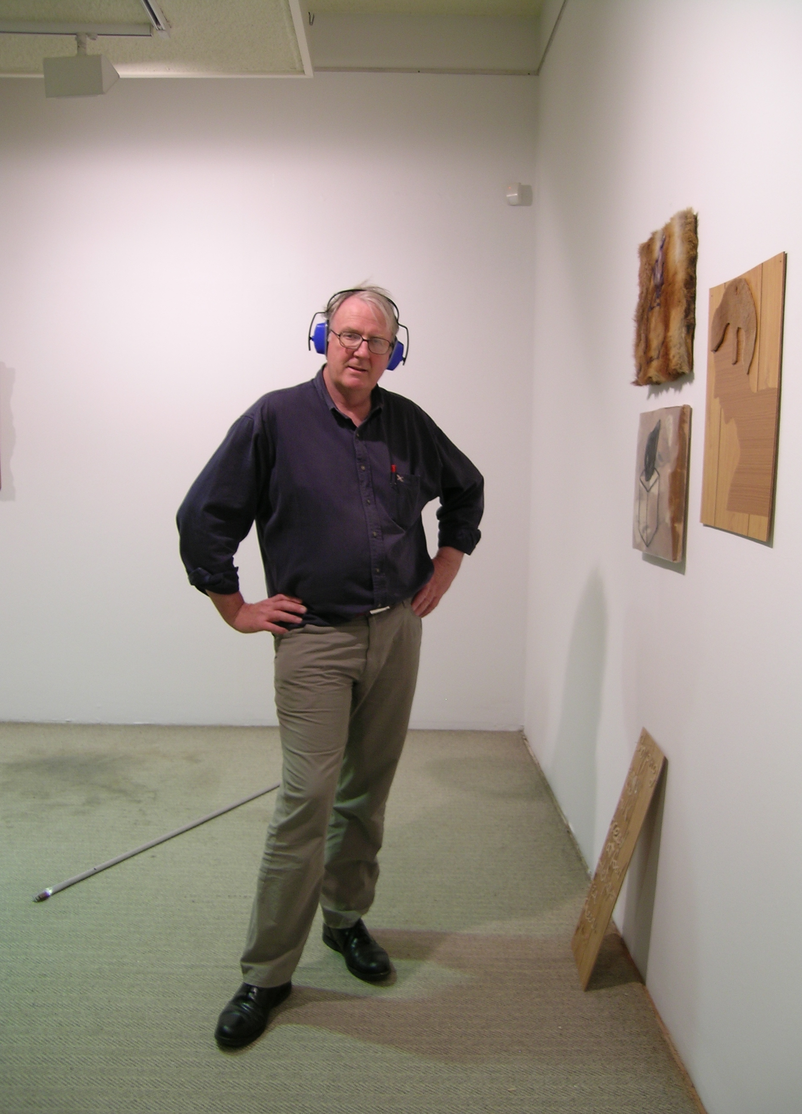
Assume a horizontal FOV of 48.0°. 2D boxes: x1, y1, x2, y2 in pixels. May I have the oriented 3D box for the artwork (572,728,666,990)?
[{"bbox_3d":[0.577,0.802,2.407,0.013,0.678,0.194,14,11,-3],"label":"artwork"}]

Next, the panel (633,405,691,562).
[{"bbox_3d":[0.645,-0.183,2.233,0.020,0.358,0.369,0,7,-1],"label":"panel"}]

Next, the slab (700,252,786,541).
[{"bbox_3d":[0.654,-0.294,1.732,0.016,0.491,0.354,0,7,-1],"label":"slab"}]

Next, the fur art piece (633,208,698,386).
[{"bbox_3d":[0.649,-0.618,2.210,0.024,0.370,0.463,0,7,-1],"label":"fur art piece"}]

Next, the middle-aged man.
[{"bbox_3d":[-0.180,0.231,2.308,0.750,1.815,0.430,-2,8,-21],"label":"middle-aged man"}]

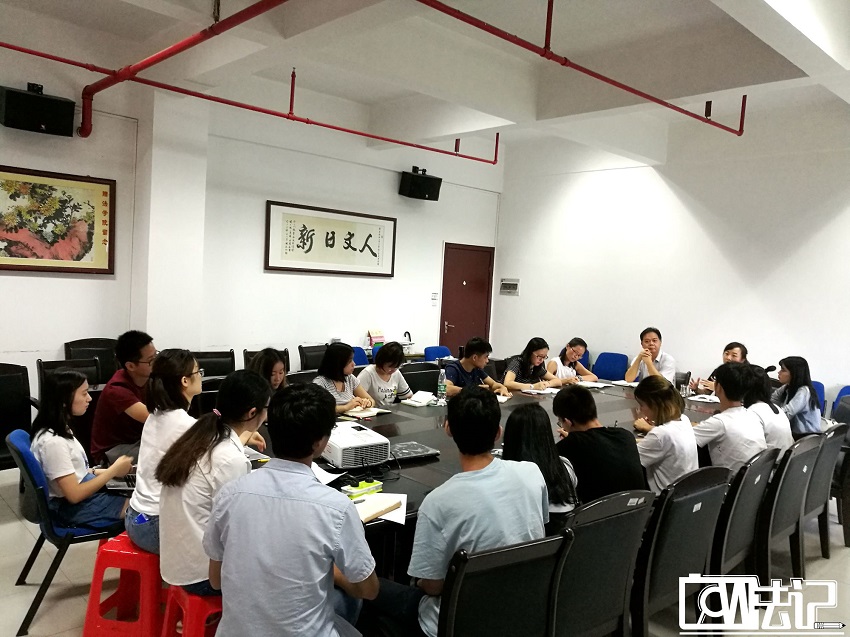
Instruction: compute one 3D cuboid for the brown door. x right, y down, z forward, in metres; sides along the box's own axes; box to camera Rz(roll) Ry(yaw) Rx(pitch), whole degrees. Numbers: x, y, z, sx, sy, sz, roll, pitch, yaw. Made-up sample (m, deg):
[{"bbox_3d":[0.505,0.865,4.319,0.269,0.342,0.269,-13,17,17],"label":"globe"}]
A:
[{"bbox_3d":[0.535,0.048,8.895,0.960,2.058,0.090,0,6,-42],"label":"brown door"}]

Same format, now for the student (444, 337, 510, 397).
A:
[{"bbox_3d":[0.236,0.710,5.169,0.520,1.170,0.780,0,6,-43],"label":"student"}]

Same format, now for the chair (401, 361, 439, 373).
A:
[{"bbox_3d":[0.114,0.864,5.232,0.540,0.930,0.600,0,6,-43],"label":"chair"}]

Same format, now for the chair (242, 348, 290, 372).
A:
[{"bbox_3d":[-1.302,0.721,5.773,0.520,0.870,0.580,1,5,-36],"label":"chair"}]

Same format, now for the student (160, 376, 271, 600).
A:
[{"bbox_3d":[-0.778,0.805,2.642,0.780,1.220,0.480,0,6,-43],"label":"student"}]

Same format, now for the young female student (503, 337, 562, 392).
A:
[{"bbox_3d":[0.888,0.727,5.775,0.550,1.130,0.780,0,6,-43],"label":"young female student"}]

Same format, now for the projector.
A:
[{"bbox_3d":[-0.377,0.627,3.285,0.280,0.110,0.360,1,5,-36],"label":"projector"}]

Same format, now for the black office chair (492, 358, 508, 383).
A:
[{"bbox_3d":[0.945,0.833,6.156,0.550,0.870,0.600,0,6,-43],"label":"black office chair"}]

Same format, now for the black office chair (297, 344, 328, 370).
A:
[{"bbox_3d":[-0.943,0.718,6.640,0.580,0.870,0.520,8,6,42],"label":"black office chair"}]

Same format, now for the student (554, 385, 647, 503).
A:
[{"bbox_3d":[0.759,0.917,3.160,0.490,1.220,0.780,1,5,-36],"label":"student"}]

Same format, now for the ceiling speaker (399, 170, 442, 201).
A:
[{"bbox_3d":[-0.055,-1.605,8.088,0.440,0.280,0.290,2,19,-26],"label":"ceiling speaker"}]

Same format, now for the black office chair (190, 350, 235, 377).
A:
[{"bbox_3d":[-1.698,0.721,5.434,0.520,0.870,0.580,0,6,-43],"label":"black office chair"}]

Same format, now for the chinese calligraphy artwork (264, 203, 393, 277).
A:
[{"bbox_3d":[-0.985,-0.842,7.364,1.729,0.715,0.045,0,6,-42],"label":"chinese calligraphy artwork"}]

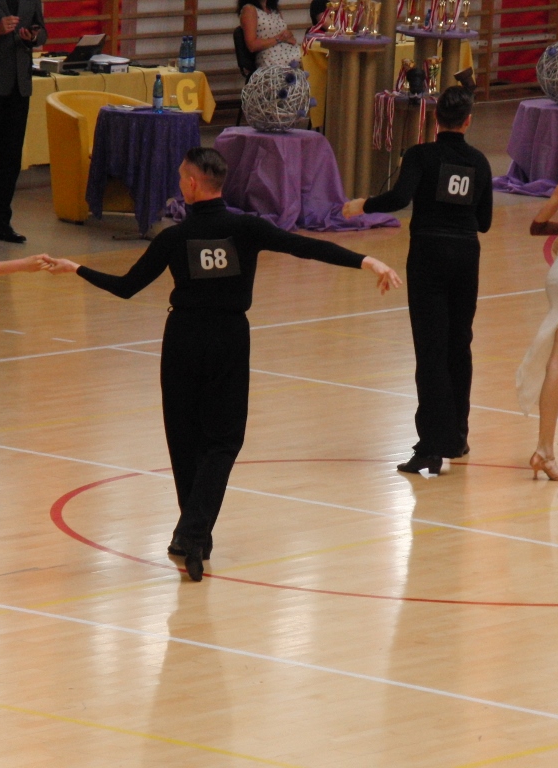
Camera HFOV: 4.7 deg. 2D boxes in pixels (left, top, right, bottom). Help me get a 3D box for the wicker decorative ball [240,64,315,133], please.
[{"bbox_3d":[-0.005,-1.747,41.973,0.430,0.420,0.430,3,8,0],"label":"wicker decorative ball"}]

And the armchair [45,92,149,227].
[{"bbox_3d":[-1.049,-1.362,41.262,0.720,0.750,0.660,-1,9,-23],"label":"armchair"}]

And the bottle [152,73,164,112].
[{"bbox_3d":[-0.714,-1.709,40.309,0.066,0.232,0.066,3,8,0],"label":"bottle"}]

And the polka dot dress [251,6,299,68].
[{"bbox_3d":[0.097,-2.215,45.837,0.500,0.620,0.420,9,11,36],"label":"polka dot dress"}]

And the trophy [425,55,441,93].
[{"bbox_3d":[0.973,-1.948,43.200,0.100,0.240,0.095,3,8,0],"label":"trophy"}]

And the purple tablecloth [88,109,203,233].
[{"bbox_3d":[-0.796,-1.264,40.440,0.680,0.710,0.680,3,8,0],"label":"purple tablecloth"}]

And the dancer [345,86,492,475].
[{"bbox_3d":[0.652,-0.511,32.030,0.630,1.770,0.460,0,9,-14],"label":"dancer"}]

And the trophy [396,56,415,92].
[{"bbox_3d":[0.799,-1.948,43.200,0.105,0.215,0.095,3,8,0],"label":"trophy"}]

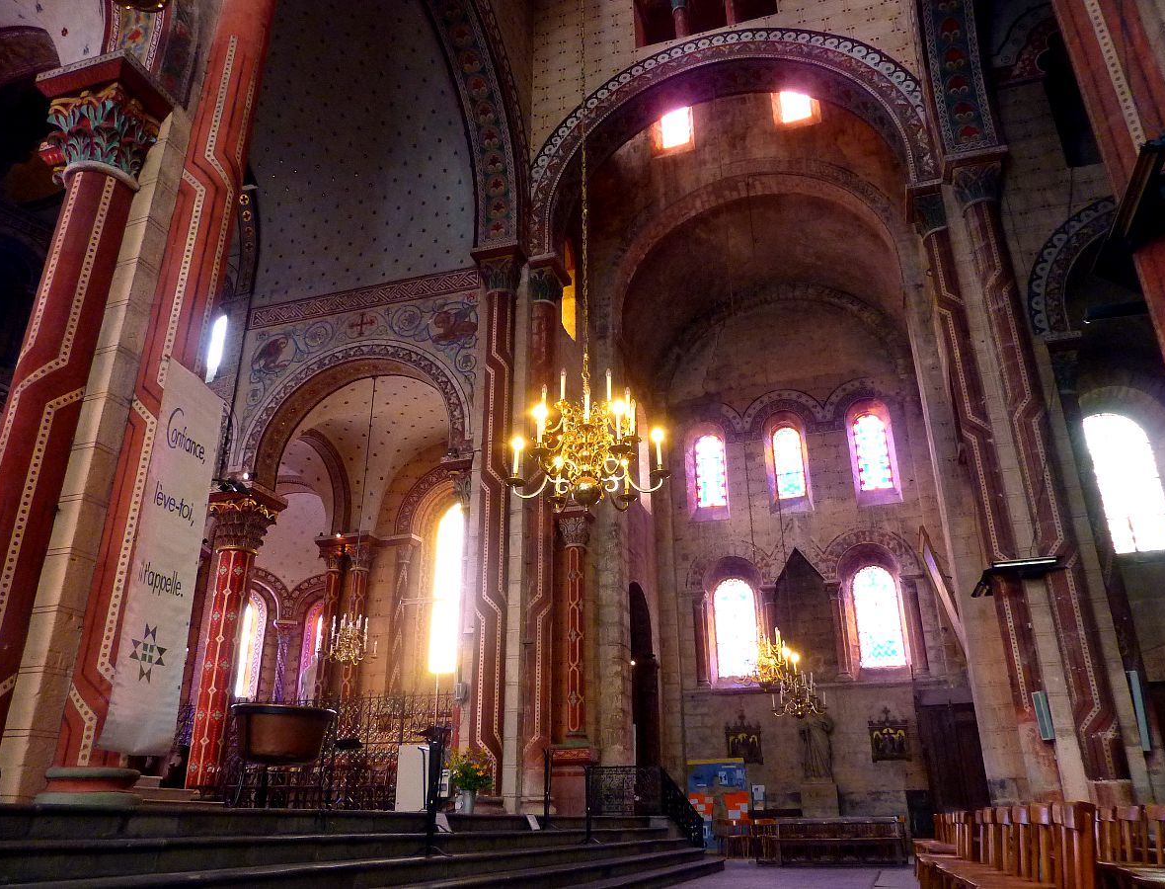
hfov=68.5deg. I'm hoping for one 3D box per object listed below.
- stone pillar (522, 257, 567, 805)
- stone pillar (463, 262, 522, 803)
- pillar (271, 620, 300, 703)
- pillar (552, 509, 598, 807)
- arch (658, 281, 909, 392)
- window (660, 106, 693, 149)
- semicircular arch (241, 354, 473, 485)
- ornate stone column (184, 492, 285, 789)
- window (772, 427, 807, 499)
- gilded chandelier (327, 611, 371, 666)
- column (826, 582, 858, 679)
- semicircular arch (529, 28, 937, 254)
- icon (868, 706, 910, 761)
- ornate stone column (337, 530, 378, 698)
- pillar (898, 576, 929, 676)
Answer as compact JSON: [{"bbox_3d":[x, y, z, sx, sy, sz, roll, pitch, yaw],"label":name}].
[{"bbox_3d":[-0.593,1.038,14.614,0.700,9.700,0.720,0,-23,0],"label":"stone pillar"},{"bbox_3d":[-1.255,0.780,12.478,0.760,8.480,0.700,-7,-25,16],"label":"stone pillar"},{"bbox_3d":[-6.657,4.933,18.856,0.440,2.103,0.440,-7,-25,16],"label":"pillar"},{"bbox_3d":[-0.143,4.355,18.258,0.800,6.550,0.800,-7,-24,15],"label":"pillar"},{"bbox_3d":[4.774,-2.811,21.412,6.080,3.107,0.500,-7,-25,16],"label":"arch"},{"bbox_3d":[2.650,-8.947,24.017,0.850,1.400,0.250,-7,-24,15],"label":"window"},{"bbox_3d":[-4.451,-0.670,16.684,4.550,2.750,0.750,-7,-24,15],"label":"semicircular arch"},{"bbox_3d":[-5.670,3.139,13.704,0.960,4.807,0.960,-7,-25,16],"label":"ornate stone column"},{"bbox_3d":[4.966,0.404,20.618,0.678,1.799,0.200,-7,-25,16],"label":"window"},{"bbox_3d":[-3.577,2.983,13.175,0.690,0.852,0.690,-7,-25,16],"label":"gilded chandelier"},{"bbox_3d":[6.817,4.865,22.420,0.500,2.600,0.480,-7,-24,15],"label":"column"},{"bbox_3d":[2.270,-5.027,14.542,6.358,3.751,0.900,-7,-25,16],"label":"semicircular arch"},{"bbox_3d":[7.544,7.098,21.090,0.880,1.240,0.130,-7,-24,15],"label":"icon"},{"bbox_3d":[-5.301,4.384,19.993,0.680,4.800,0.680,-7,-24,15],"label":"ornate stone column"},{"bbox_3d":[8.552,4.622,21.957,0.500,2.580,0.480,-7,-24,15],"label":"pillar"}]

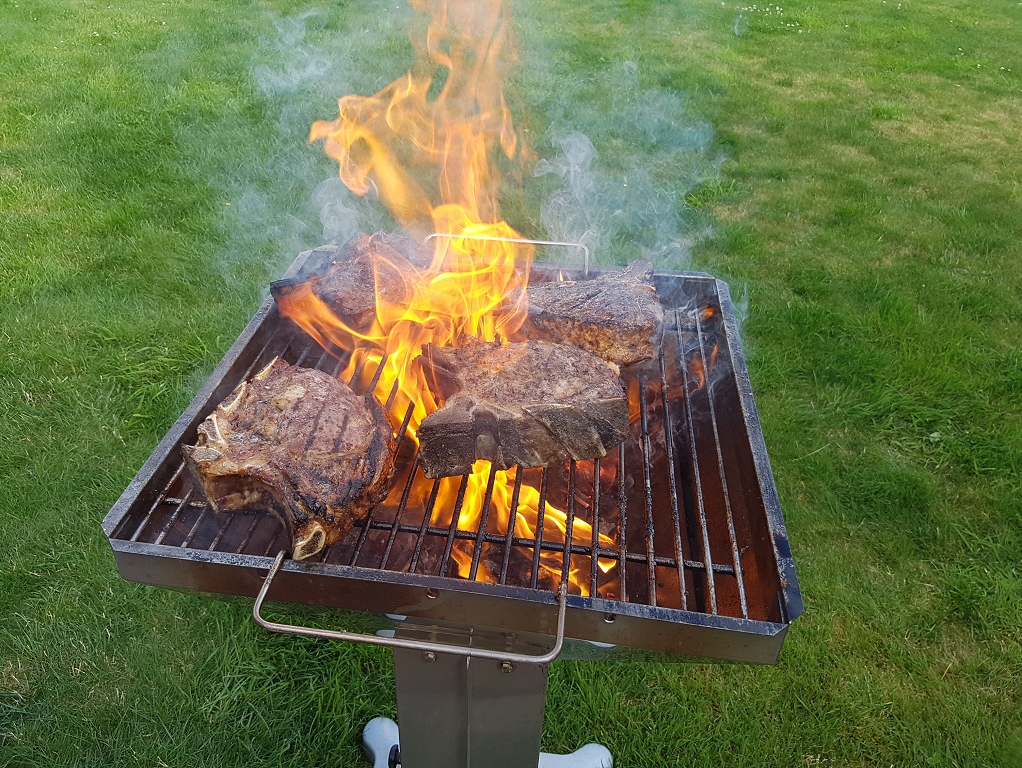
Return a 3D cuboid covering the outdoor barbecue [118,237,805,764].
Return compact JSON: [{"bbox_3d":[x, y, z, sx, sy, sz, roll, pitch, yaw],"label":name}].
[{"bbox_3d":[-0.027,0.389,0.973,0.540,0.950,0.590,5,36,6],"label":"outdoor barbecue"}]

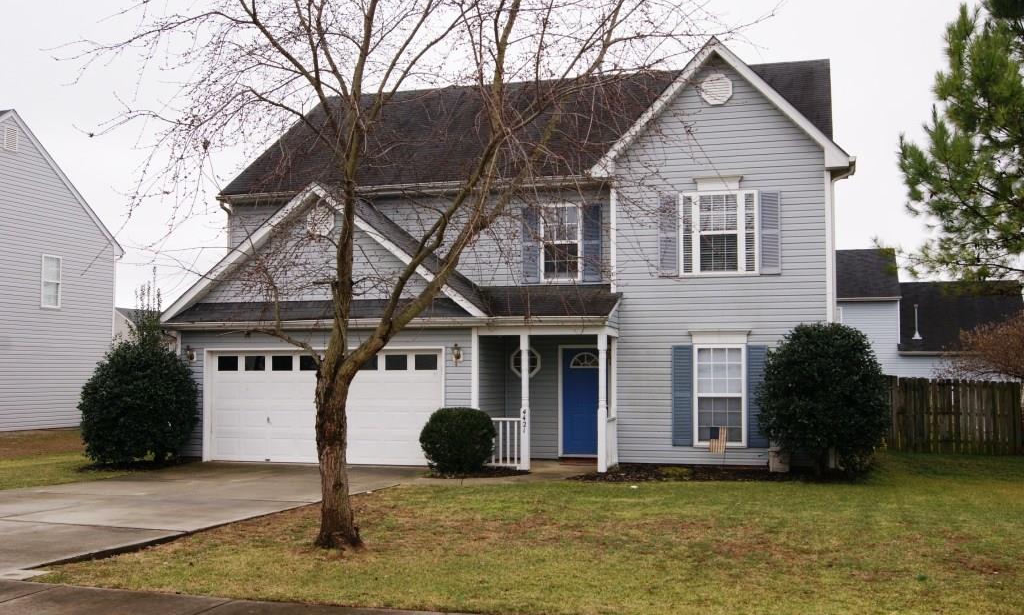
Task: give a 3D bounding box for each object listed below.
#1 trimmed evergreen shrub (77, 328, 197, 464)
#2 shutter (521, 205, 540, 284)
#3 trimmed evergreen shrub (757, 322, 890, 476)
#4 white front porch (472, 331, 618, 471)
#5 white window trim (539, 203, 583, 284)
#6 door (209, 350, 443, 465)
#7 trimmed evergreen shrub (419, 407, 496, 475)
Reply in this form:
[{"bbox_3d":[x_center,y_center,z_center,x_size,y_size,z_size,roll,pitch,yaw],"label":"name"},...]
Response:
[{"bbox_3d":[-7.055,1.666,19.407,2.121,2.607,2.121,-1,-4,15],"label":"trimmed evergreen shrub"},{"bbox_3d":[0.386,-1.236,20.283,0.368,1.525,0.040,-1,-4,15],"label":"shutter"},{"bbox_3d":[5.232,1.534,17.220,2.108,2.559,2.045,-1,-4,15],"label":"trimmed evergreen shrub"},{"bbox_3d":[0.705,1.682,19.084,2.503,2.548,1.840,-1,-4,15],"label":"white front porch"},{"bbox_3d":[0.971,-1.276,20.126,0.845,1.593,0.080,-1,-4,15],"label":"white window trim"},{"bbox_3d":[-3.584,1.898,19.467,4.735,2.150,0.060,-1,-4,15],"label":"door"},{"bbox_3d":[-0.944,2.329,17.912,1.345,1.149,1.345,0,-4,0],"label":"trimmed evergreen shrub"}]

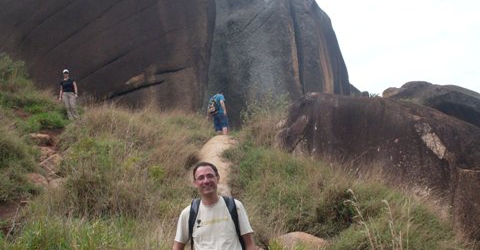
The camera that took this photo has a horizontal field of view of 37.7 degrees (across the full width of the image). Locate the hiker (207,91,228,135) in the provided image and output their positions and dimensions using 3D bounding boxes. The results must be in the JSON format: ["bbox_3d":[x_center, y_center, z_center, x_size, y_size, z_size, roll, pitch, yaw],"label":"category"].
[{"bbox_3d":[-0.700,-0.240,22.000,0.540,1.680,0.550,-4,-8,32],"label":"hiker"}]

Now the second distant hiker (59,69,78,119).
[{"bbox_3d":[-5.580,-0.970,22.950,0.600,1.680,0.360,1,-7,-5],"label":"second distant hiker"}]

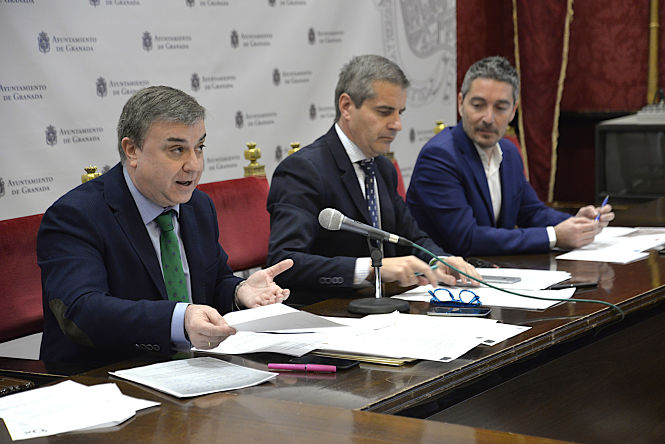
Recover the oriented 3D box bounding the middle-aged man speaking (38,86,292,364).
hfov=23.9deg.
[{"bbox_3d":[-0.303,0.362,3.384,0.750,1.295,0.600,7,11,41],"label":"middle-aged man speaking"}]

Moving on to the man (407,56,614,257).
[{"bbox_3d":[0.539,0.184,4.502,0.750,1.303,0.570,7,11,41],"label":"man"}]

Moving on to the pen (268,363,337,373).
[{"bbox_3d":[-0.060,0.290,3.114,0.139,0.012,0.012,1,9,13],"label":"pen"}]

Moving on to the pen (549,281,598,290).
[{"bbox_3d":[0.603,0.162,3.920,0.133,0.012,0.012,-3,9,-16],"label":"pen"}]

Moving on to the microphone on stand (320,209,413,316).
[{"bbox_3d":[0.078,0.086,3.696,0.222,0.243,0.145,0,8,6],"label":"microphone on stand"}]

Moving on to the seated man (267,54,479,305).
[{"bbox_3d":[0.164,0.247,3.986,0.750,1.336,0.580,6,11,40],"label":"seated man"}]

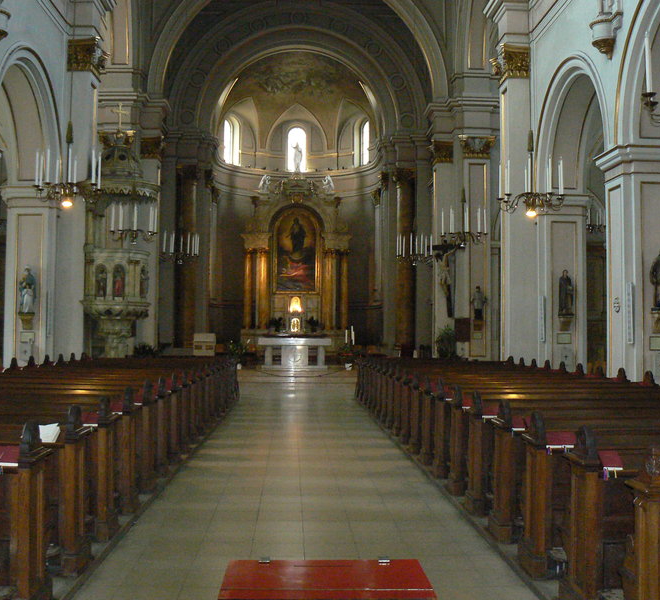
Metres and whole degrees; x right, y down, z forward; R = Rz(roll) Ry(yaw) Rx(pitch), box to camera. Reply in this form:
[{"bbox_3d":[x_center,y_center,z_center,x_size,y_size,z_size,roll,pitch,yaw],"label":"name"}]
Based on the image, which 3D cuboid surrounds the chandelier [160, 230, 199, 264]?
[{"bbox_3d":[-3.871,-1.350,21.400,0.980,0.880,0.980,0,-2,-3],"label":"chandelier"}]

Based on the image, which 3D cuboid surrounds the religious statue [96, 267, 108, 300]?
[{"bbox_3d":[-5.195,-0.411,19.000,0.250,0.750,0.200,0,-2,-6],"label":"religious statue"}]

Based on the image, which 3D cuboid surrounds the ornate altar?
[{"bbox_3d":[-1.646,-1.789,39.700,5.100,8.400,2.000,0,-2,-3],"label":"ornate altar"}]

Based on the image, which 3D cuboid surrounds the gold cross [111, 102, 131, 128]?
[{"bbox_3d":[-4.935,-4.323,19.600,0.460,0.630,0.080,1,-3,-20],"label":"gold cross"}]

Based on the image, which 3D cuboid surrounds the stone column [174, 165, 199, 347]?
[{"bbox_3d":[-5.778,-1.772,33.500,0.950,7.500,0.950,0,-2,-3],"label":"stone column"}]

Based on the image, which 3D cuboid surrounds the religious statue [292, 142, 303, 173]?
[{"bbox_3d":[-1.559,-6.819,39.900,0.500,1.450,0.420,0,-2,-3],"label":"religious statue"}]

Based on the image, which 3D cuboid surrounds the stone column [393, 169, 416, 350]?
[{"bbox_3d":[3.036,-1.650,33.900,0.950,7.500,0.950,0,-2,-3],"label":"stone column"}]

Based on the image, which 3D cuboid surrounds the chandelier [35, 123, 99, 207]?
[{"bbox_3d":[-3.810,-1.956,12.100,0.970,1.250,0.970,0,-2,-3],"label":"chandelier"}]

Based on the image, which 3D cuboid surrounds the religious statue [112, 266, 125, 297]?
[{"bbox_3d":[-4.819,-0.422,19.000,0.250,0.760,0.200,0,-2,-8],"label":"religious statue"}]

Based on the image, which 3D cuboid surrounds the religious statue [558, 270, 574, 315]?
[{"bbox_3d":[5.259,-0.160,18.500,0.360,1.050,0.320,0,-2,-3],"label":"religious statue"}]

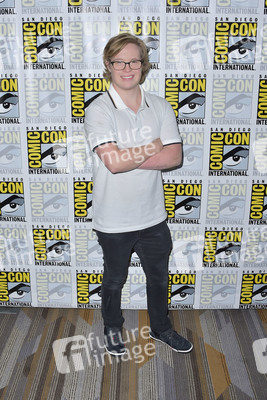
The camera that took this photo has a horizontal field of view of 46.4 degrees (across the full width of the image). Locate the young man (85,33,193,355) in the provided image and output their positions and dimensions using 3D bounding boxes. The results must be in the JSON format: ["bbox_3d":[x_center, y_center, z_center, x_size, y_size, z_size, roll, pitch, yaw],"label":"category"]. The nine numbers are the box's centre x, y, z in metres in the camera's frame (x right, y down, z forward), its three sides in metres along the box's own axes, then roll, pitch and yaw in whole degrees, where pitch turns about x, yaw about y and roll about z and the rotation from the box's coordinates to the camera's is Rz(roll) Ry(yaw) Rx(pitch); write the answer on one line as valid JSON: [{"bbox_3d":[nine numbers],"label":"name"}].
[{"bbox_3d":[0.029,0.015,1.636,0.540,1.659,0.391,-4,12,-22],"label":"young man"}]

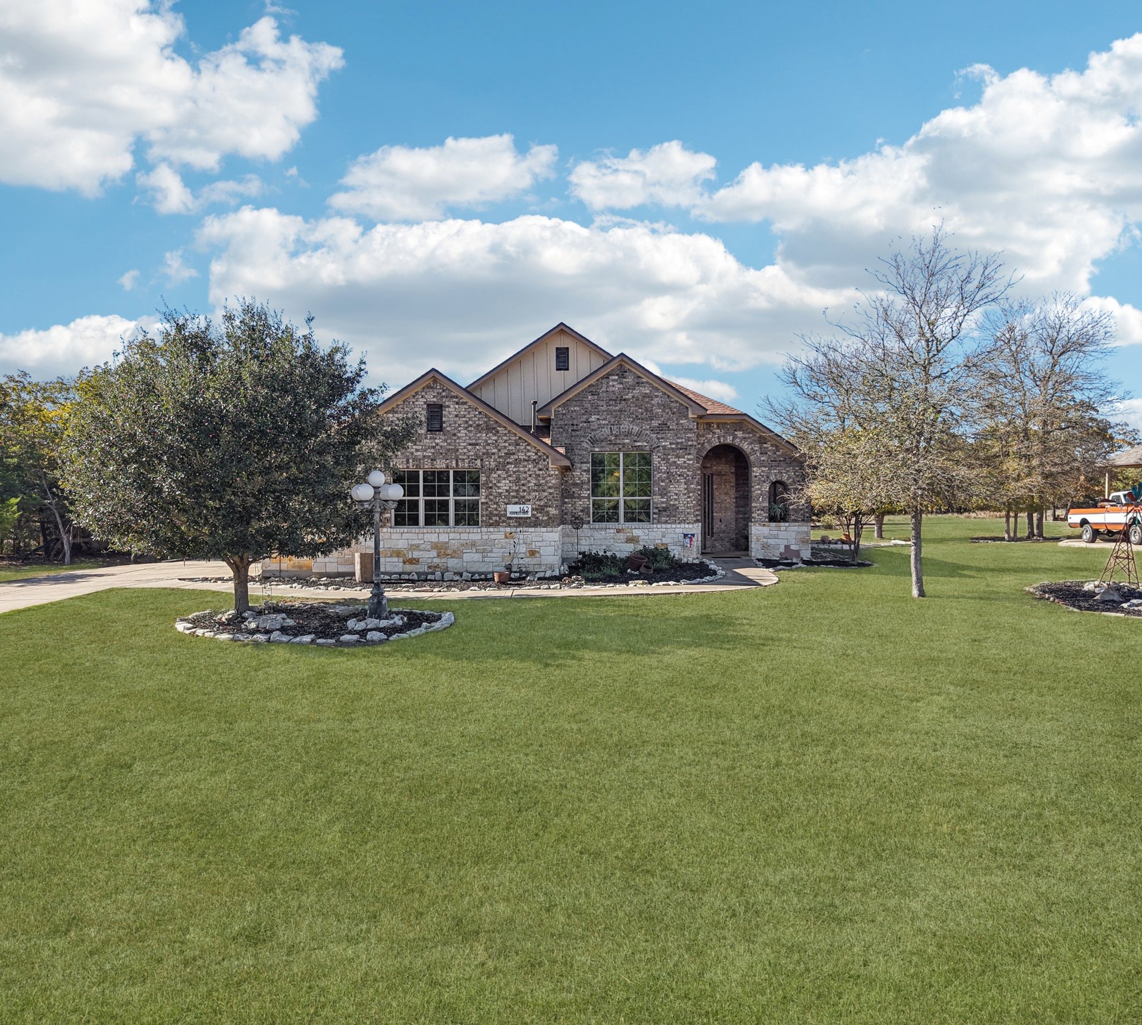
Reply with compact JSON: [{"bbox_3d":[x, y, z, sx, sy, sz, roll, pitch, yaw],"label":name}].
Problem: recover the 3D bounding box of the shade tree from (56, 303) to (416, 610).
[{"bbox_3d":[-5.950,-1.010,16.900,6.100,5.580,5.900,0,0,0],"label":"shade tree"}]

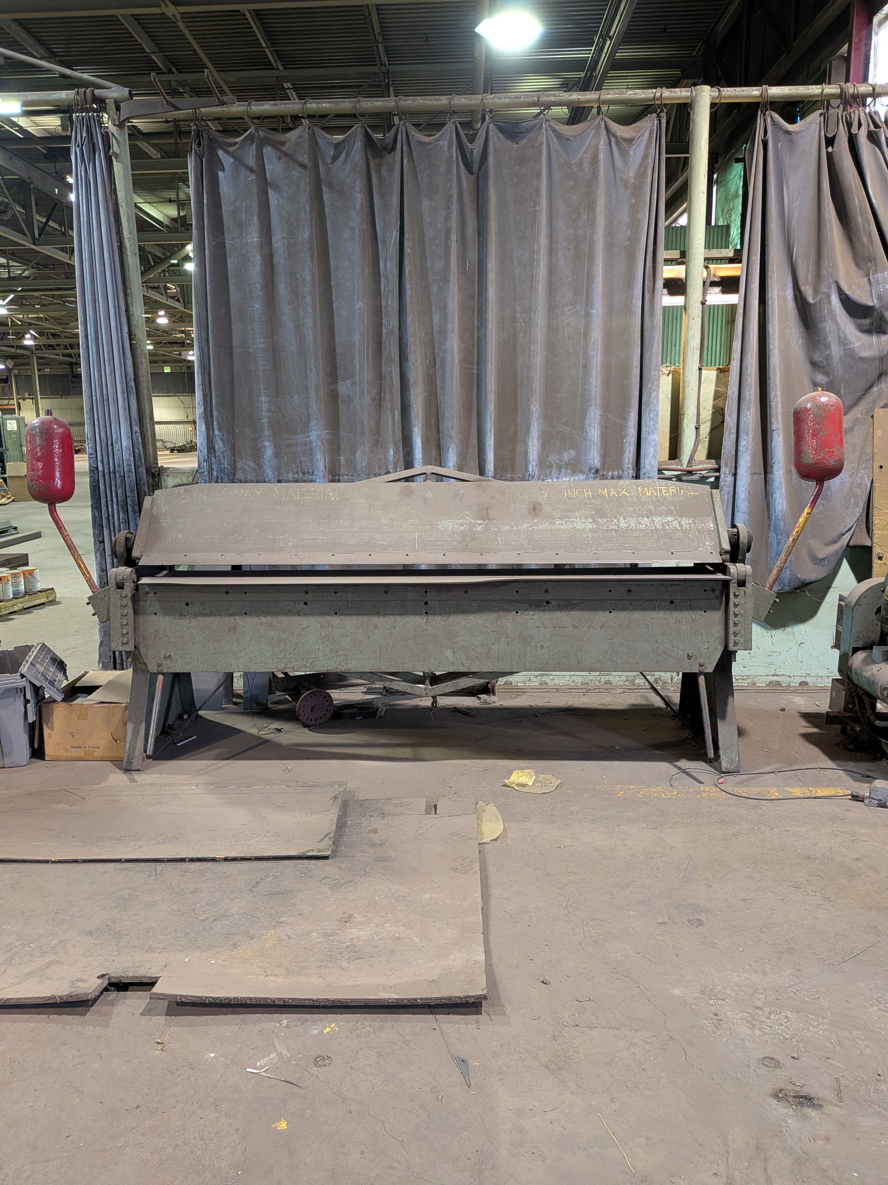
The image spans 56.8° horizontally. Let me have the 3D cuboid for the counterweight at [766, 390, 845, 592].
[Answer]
[{"bbox_3d":[1.455,-0.406,3.328,0.315,0.805,0.230,0,12,4],"label":"counterweight"}]

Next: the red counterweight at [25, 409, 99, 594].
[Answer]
[{"bbox_3d":[-1.635,-0.385,3.536,0.330,0.785,0.230,0,12,4],"label":"red counterweight"}]

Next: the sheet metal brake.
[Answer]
[{"bbox_3d":[-0.074,0.070,3.702,2.760,1.260,0.760,0,12,4],"label":"sheet metal brake"}]

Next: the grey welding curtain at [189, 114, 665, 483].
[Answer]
[{"bbox_3d":[-0.090,-1.086,4.128,2.280,2.340,0.160,0,12,4],"label":"grey welding curtain"}]

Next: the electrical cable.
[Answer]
[{"bbox_3d":[1.316,0.763,3.315,0.780,0.020,0.310,0,12,4],"label":"electrical cable"}]

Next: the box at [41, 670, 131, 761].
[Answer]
[{"bbox_3d":[-1.589,0.575,3.793,0.400,0.290,0.330,0,12,4],"label":"box"}]

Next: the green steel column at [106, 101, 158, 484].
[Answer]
[{"bbox_3d":[-1.575,-0.934,4.359,0.095,3.000,0.095,0,12,4],"label":"green steel column"}]

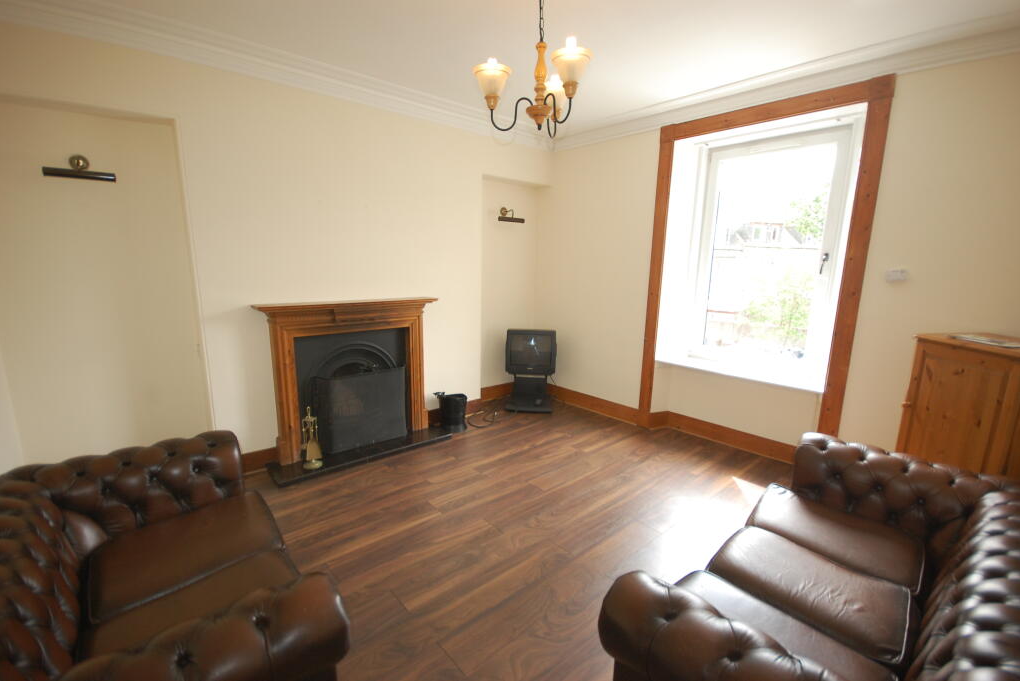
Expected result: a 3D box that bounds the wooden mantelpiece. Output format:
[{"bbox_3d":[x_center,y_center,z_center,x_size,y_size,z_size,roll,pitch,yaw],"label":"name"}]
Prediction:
[{"bbox_3d":[-1.212,0.276,3.421,1.361,1.176,0.191,-8,14,-40],"label":"wooden mantelpiece"}]

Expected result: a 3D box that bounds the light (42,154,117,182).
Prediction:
[{"bbox_3d":[-2.413,-0.974,2.395,0.296,0.144,0.151,-8,14,-40],"label":"light"}]

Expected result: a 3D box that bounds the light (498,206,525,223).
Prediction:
[{"bbox_3d":[-0.020,-1.307,4.417,0.338,0.157,0.151,-8,14,-40],"label":"light"}]

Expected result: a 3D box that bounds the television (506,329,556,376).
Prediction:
[{"bbox_3d":[0.237,0.086,4.586,0.518,0.468,0.443,2,11,4],"label":"television"}]

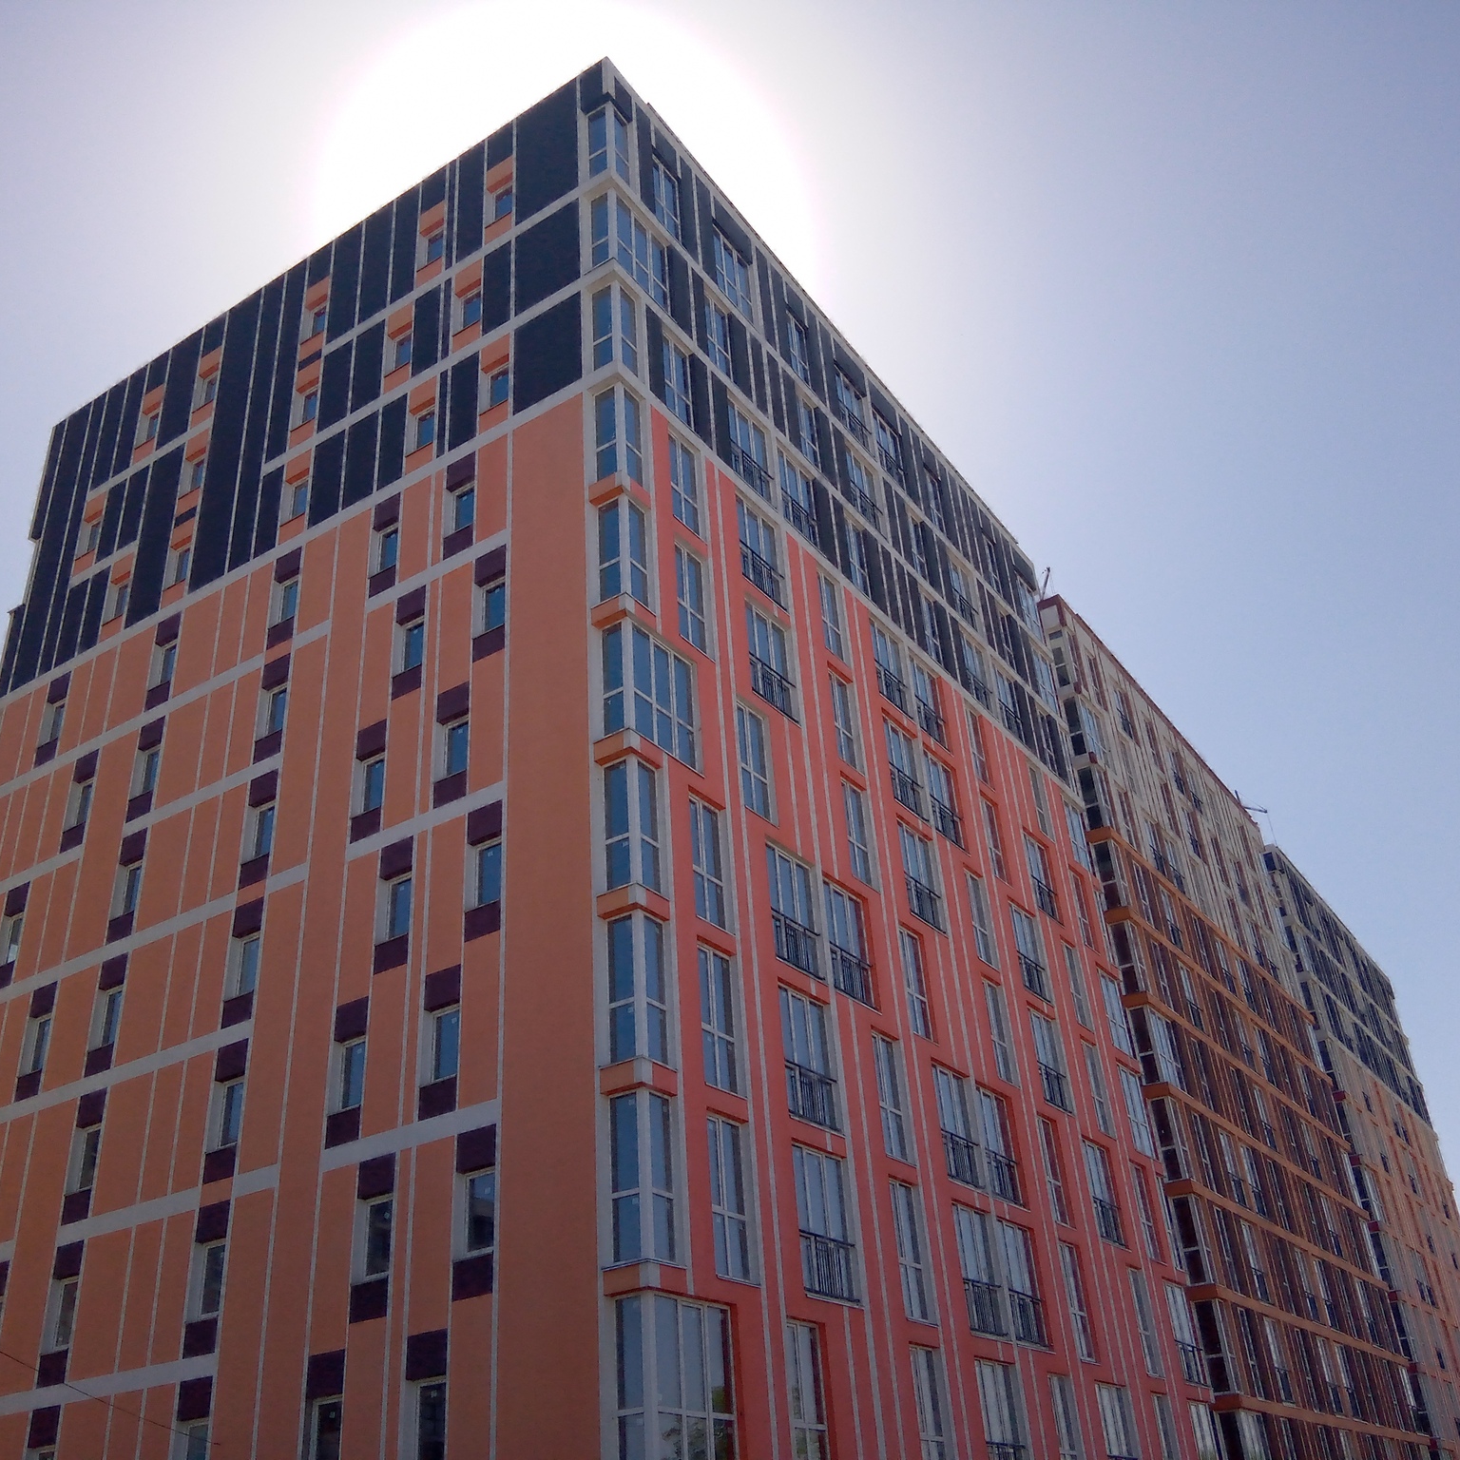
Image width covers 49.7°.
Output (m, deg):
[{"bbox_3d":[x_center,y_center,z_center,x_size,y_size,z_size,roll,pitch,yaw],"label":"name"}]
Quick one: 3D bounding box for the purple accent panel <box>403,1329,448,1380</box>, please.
[{"bbox_3d":[-4.683,9.747,24.587,0.834,0.620,0.120,-22,-37,26],"label":"purple accent panel"}]

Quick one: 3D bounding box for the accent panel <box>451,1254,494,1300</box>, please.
[{"bbox_3d":[-4.010,8.640,24.814,0.830,0.560,0.100,-22,-36,26],"label":"accent panel"}]

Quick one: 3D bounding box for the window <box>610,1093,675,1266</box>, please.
[{"bbox_3d":[-1.372,6.940,24.432,0.650,2.480,0.770,-22,-36,26],"label":"window"}]

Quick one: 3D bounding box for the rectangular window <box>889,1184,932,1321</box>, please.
[{"bbox_3d":[3.382,10.048,30.227,0.120,2.542,1.179,-22,-37,26],"label":"rectangular window"}]

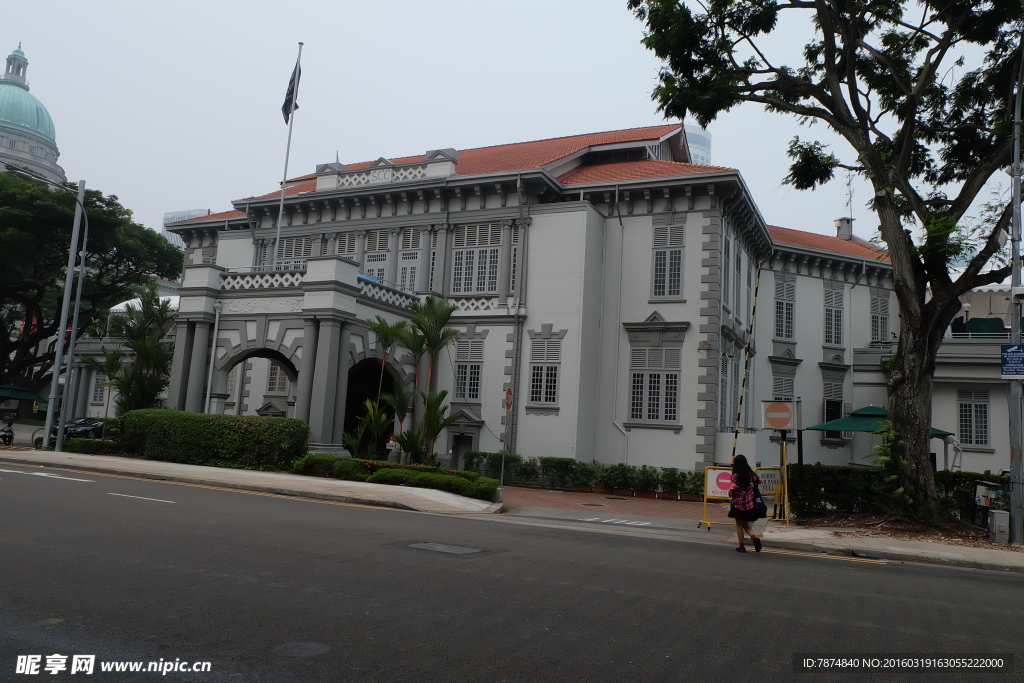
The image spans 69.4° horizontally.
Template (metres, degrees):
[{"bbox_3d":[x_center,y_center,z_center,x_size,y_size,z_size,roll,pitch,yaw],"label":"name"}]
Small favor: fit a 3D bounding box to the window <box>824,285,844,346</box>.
[{"bbox_3d":[14.890,-1.140,34.284,1.120,2.550,0.160,6,-8,-19],"label":"window"}]

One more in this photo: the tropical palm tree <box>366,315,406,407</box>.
[{"bbox_3d":[-4.514,1.761,25.223,1.420,5.400,1.420,0,-8,26],"label":"tropical palm tree"}]

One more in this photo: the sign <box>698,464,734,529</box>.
[{"bbox_3d":[4.277,3.176,14.897,0.796,1.300,0.500,0,-8,25],"label":"sign"}]

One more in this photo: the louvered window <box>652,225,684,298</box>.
[{"bbox_3d":[5.441,-2.744,25.627,1.100,2.570,0.160,0,-8,26],"label":"louvered window"}]

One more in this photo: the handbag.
[{"bbox_3d":[4.064,2.609,12.097,0.140,0.520,0.290,8,-9,-30],"label":"handbag"}]

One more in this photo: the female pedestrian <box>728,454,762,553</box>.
[{"bbox_3d":[3.927,2.706,12.393,0.520,1.600,0.480,9,-9,-38],"label":"female pedestrian"}]

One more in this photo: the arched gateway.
[{"bbox_3d":[-7.875,1.176,29.060,7.565,7.280,7.293,0,-8,25],"label":"arched gateway"}]

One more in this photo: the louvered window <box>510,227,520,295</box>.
[{"bbox_3d":[0.175,-3.474,30.547,0.521,2.978,0.200,0,-8,25],"label":"louvered window"}]

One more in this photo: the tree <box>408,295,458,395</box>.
[{"bbox_3d":[-2.762,1.493,24.405,1.600,6.000,1.600,0,-8,26],"label":"tree"}]

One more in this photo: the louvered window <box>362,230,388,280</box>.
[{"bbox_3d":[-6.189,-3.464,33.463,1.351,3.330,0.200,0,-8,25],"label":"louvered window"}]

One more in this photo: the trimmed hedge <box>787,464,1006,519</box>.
[{"bbox_3d":[9.094,3.680,17.493,4.900,1.280,0.800,2,-7,8],"label":"trimmed hedge"}]

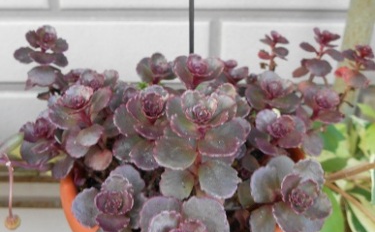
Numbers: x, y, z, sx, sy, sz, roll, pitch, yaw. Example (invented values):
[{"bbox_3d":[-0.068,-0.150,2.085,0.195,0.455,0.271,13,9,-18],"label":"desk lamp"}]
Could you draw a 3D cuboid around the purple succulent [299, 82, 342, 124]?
[{"bbox_3d":[0.087,-0.008,0.246,0.029,0.023,0.028,0,27,0],"label":"purple succulent"}]

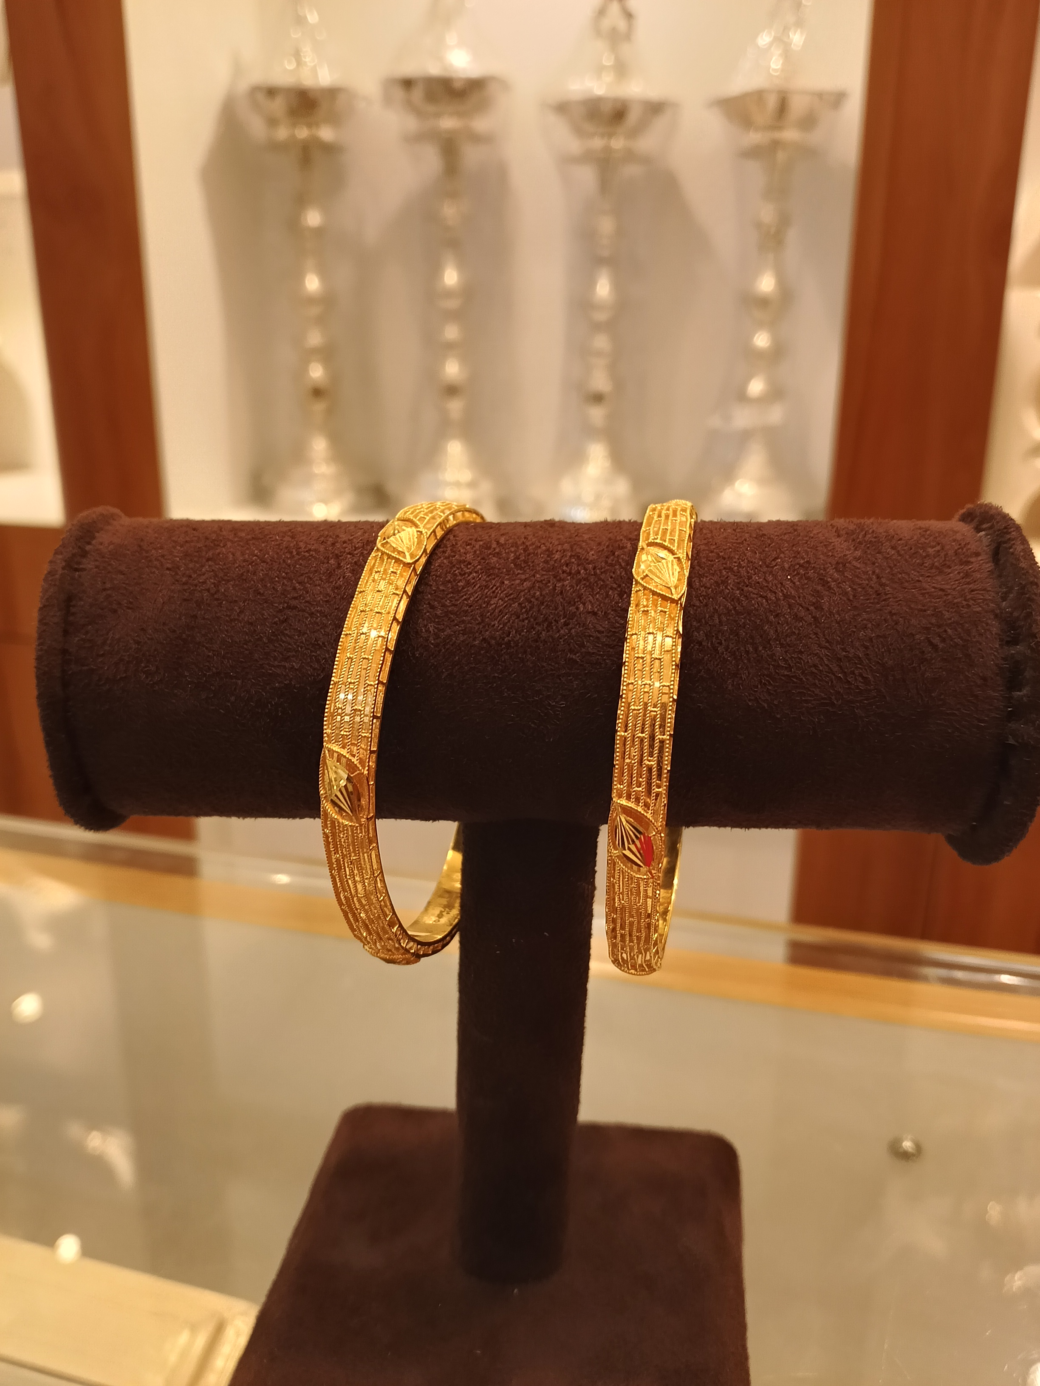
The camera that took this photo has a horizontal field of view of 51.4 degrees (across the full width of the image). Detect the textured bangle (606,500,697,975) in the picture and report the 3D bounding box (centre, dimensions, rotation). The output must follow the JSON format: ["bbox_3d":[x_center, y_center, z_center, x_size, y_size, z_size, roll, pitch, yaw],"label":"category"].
[{"bbox_3d":[0.020,0.006,0.155,0.007,0.066,0.066,5,16,11],"label":"textured bangle"}]

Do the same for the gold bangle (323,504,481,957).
[{"bbox_3d":[-0.012,0.005,0.159,0.007,0.066,0.066,5,16,15],"label":"gold bangle"}]

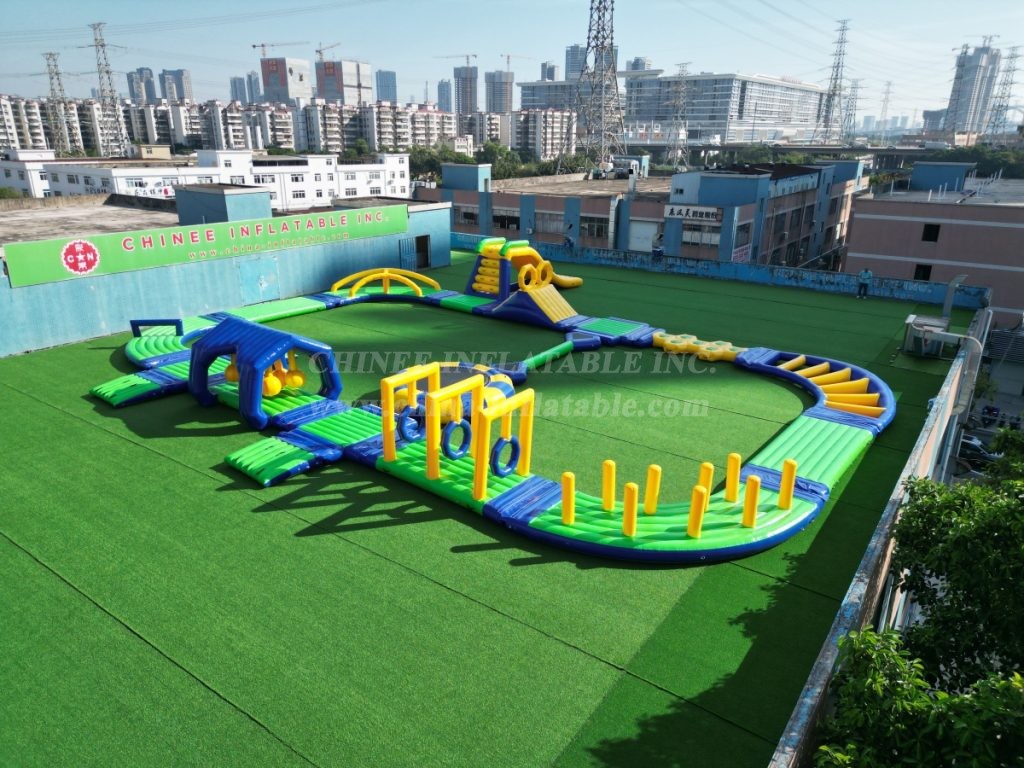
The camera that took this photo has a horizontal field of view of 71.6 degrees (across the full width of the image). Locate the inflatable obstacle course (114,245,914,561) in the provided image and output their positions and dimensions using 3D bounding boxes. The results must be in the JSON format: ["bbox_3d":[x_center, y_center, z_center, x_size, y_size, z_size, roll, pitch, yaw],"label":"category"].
[{"bbox_3d":[-0.273,-2.610,27.655,27.740,2.850,25.620,14,23,34],"label":"inflatable obstacle course"}]

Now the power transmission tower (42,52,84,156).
[{"bbox_3d":[-152.490,-90.380,242.090,7.500,40.700,9.000,14,23,35],"label":"power transmission tower"}]

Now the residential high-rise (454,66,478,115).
[{"bbox_3d":[-64.940,-391.570,1015.850,28.000,114.900,22.000,6,20,17],"label":"residential high-rise"}]

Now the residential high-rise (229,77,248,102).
[{"bbox_3d":[-499.610,-504.320,1298.960,26.000,102.400,20.000,-7,21,-19],"label":"residential high-rise"}]

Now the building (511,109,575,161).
[{"bbox_3d":[18.520,-139.930,406.040,20.700,30.900,34.100,16,25,37],"label":"building"}]

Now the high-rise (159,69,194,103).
[{"bbox_3d":[-447.430,-368.310,958.940,31.000,103.600,21.000,0,19,0],"label":"high-rise"}]

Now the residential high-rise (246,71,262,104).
[{"bbox_3d":[-447.120,-484.160,1235.600,22.000,108.200,19.000,-6,21,-18],"label":"residential high-rise"}]

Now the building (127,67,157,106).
[{"bbox_3d":[-485.150,-363.210,942.410,26.000,104.300,21.000,0,19,0],"label":"building"}]

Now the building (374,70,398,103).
[{"bbox_3d":[-180.630,-399.180,1042.200,27.000,110.700,20.000,3,19,8],"label":"building"}]

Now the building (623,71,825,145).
[{"bbox_3d":[180.830,-210.070,568.910,78.500,53.800,222.400,15,25,35],"label":"building"}]

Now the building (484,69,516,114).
[{"bbox_3d":[-20.210,-447.320,1148.130,37.000,103.400,24.000,12,23,30],"label":"building"}]

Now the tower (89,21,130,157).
[{"bbox_3d":[-139.210,-97.610,247.390,8.500,51.000,10.000,14,23,35],"label":"tower"}]

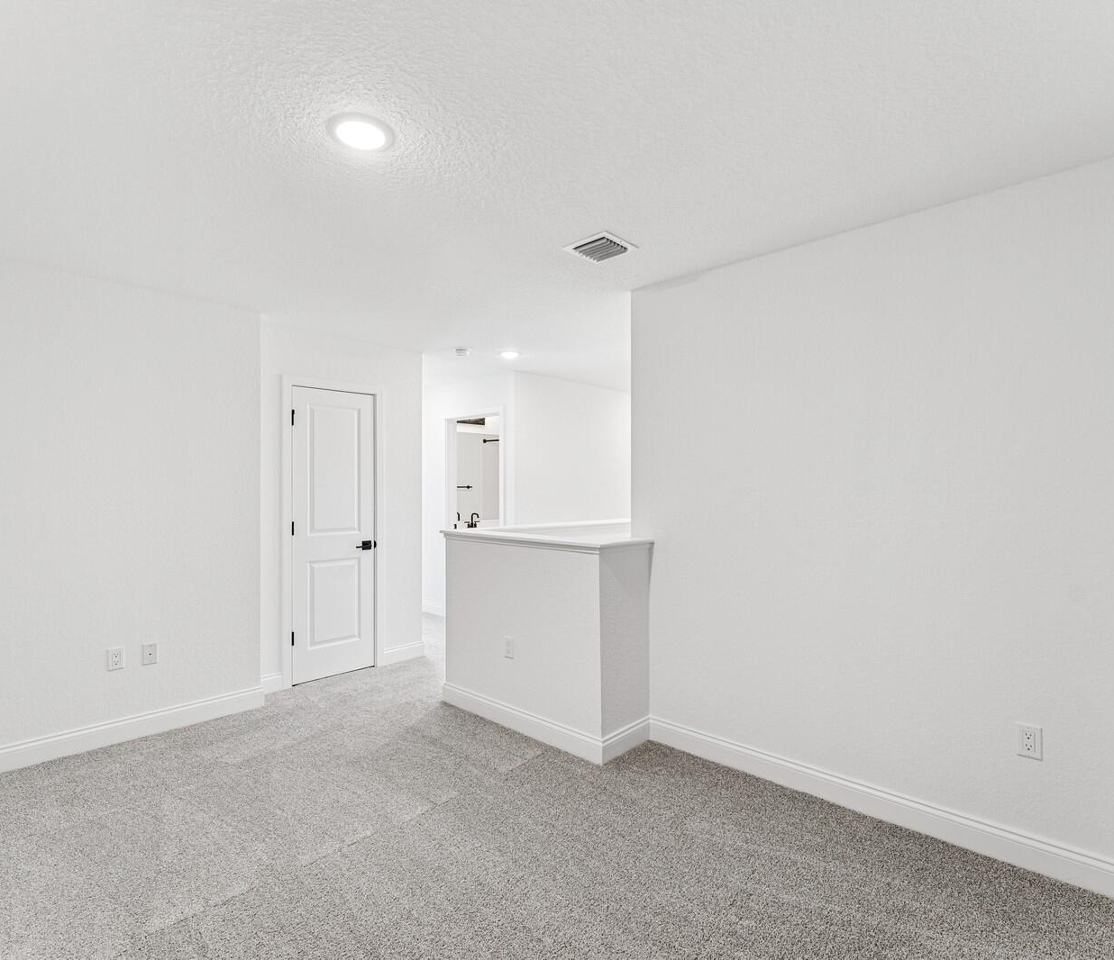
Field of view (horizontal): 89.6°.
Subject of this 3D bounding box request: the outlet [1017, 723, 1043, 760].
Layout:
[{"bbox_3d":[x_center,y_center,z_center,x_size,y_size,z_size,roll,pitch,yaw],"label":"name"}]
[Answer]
[{"bbox_3d":[1.681,0.935,1.992,0.071,0.116,0.009,-1,-1,42],"label":"outlet"}]

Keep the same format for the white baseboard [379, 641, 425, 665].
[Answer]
[{"bbox_3d":[-1.206,1.362,4.431,0.016,0.120,0.388,-1,-1,44],"label":"white baseboard"}]

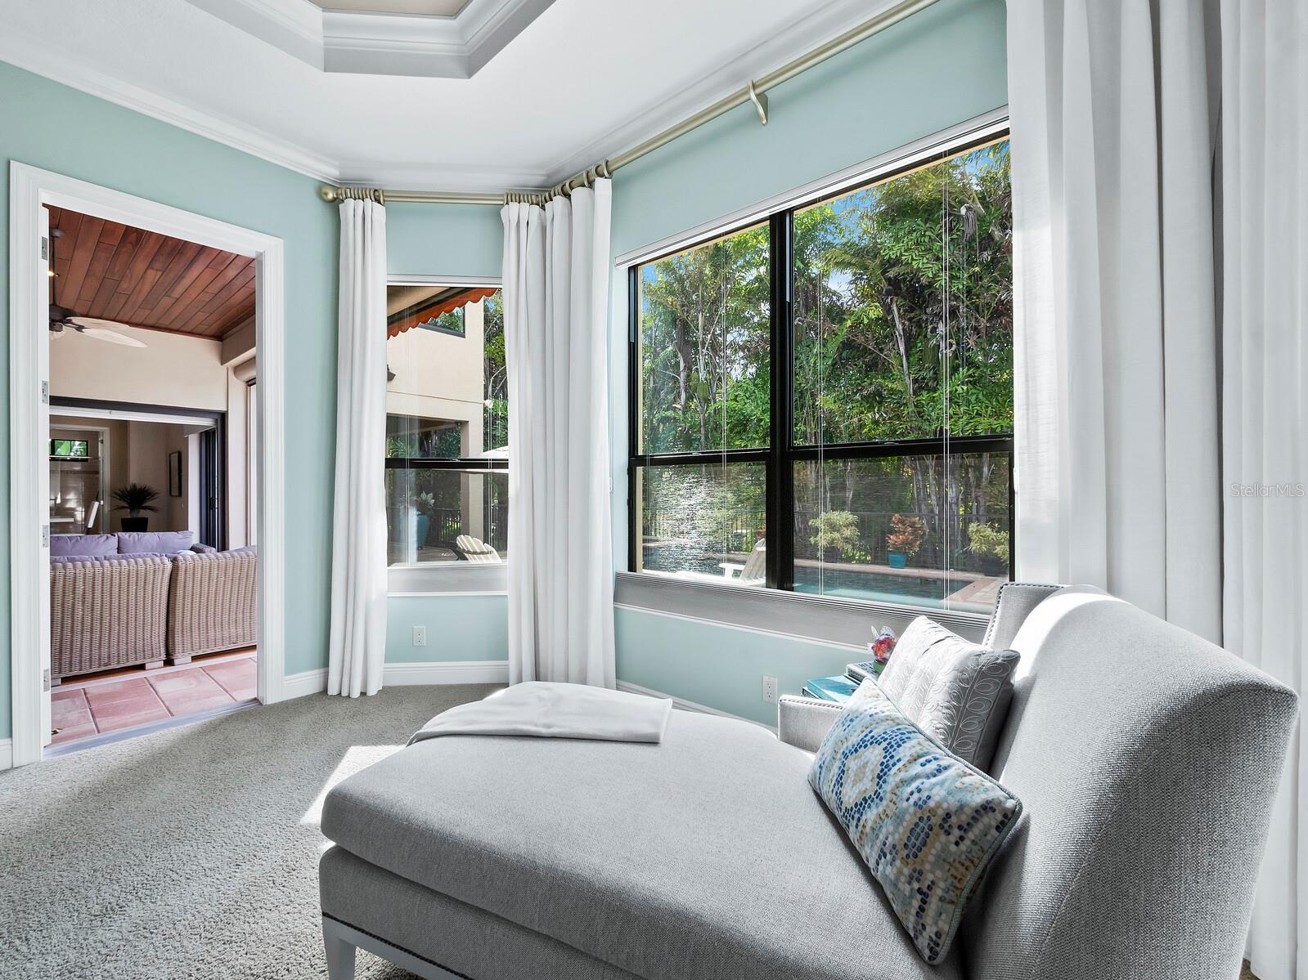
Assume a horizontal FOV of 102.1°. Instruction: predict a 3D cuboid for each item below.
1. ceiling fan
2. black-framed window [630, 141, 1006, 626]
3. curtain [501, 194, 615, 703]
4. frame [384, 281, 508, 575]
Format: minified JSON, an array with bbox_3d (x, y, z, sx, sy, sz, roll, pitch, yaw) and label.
[{"bbox_3d":[-5.635,-1.944,4.976,1.380,1.056,1.380,0,0,39],"label":"ceiling fan"},{"bbox_3d":[0.581,-0.370,2.391,1.872,1.740,0.140,0,0,39],"label":"black-framed window"},{"bbox_3d":[-0.527,-0.250,3.019,0.810,2.825,0.219,0,0,28],"label":"curtain"},{"bbox_3d":[-1.252,-0.377,3.309,0.936,1.760,0.140,0,0,-6],"label":"frame"}]

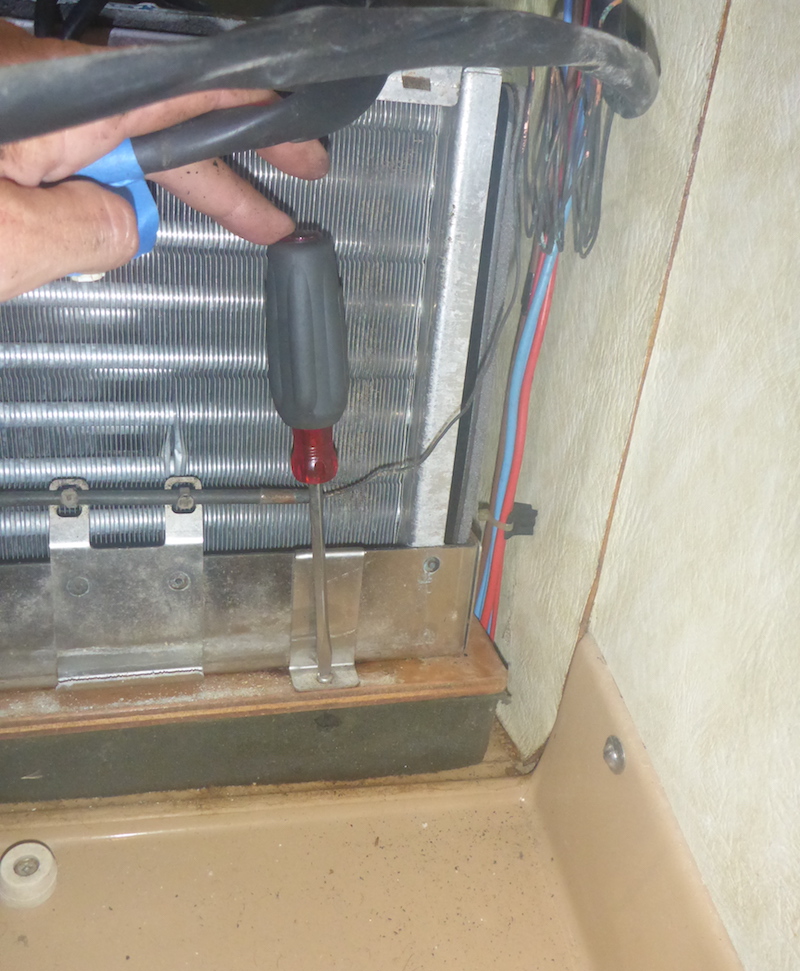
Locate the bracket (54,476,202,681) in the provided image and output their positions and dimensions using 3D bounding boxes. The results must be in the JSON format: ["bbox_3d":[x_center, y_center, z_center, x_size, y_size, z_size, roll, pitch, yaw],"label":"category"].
[{"bbox_3d":[-0.119,0.044,0.380,0.063,0.097,0.021,-1,26,-14],"label":"bracket"}]

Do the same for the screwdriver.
[{"bbox_3d":[-0.036,0.000,0.362,0.032,0.206,0.032,-6,27,-12],"label":"screwdriver"}]

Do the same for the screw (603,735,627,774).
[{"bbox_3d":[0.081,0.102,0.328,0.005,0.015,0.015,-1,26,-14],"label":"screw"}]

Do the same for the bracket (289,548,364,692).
[{"bbox_3d":[-0.033,0.063,0.398,0.032,0.066,0.019,-1,26,-14],"label":"bracket"}]

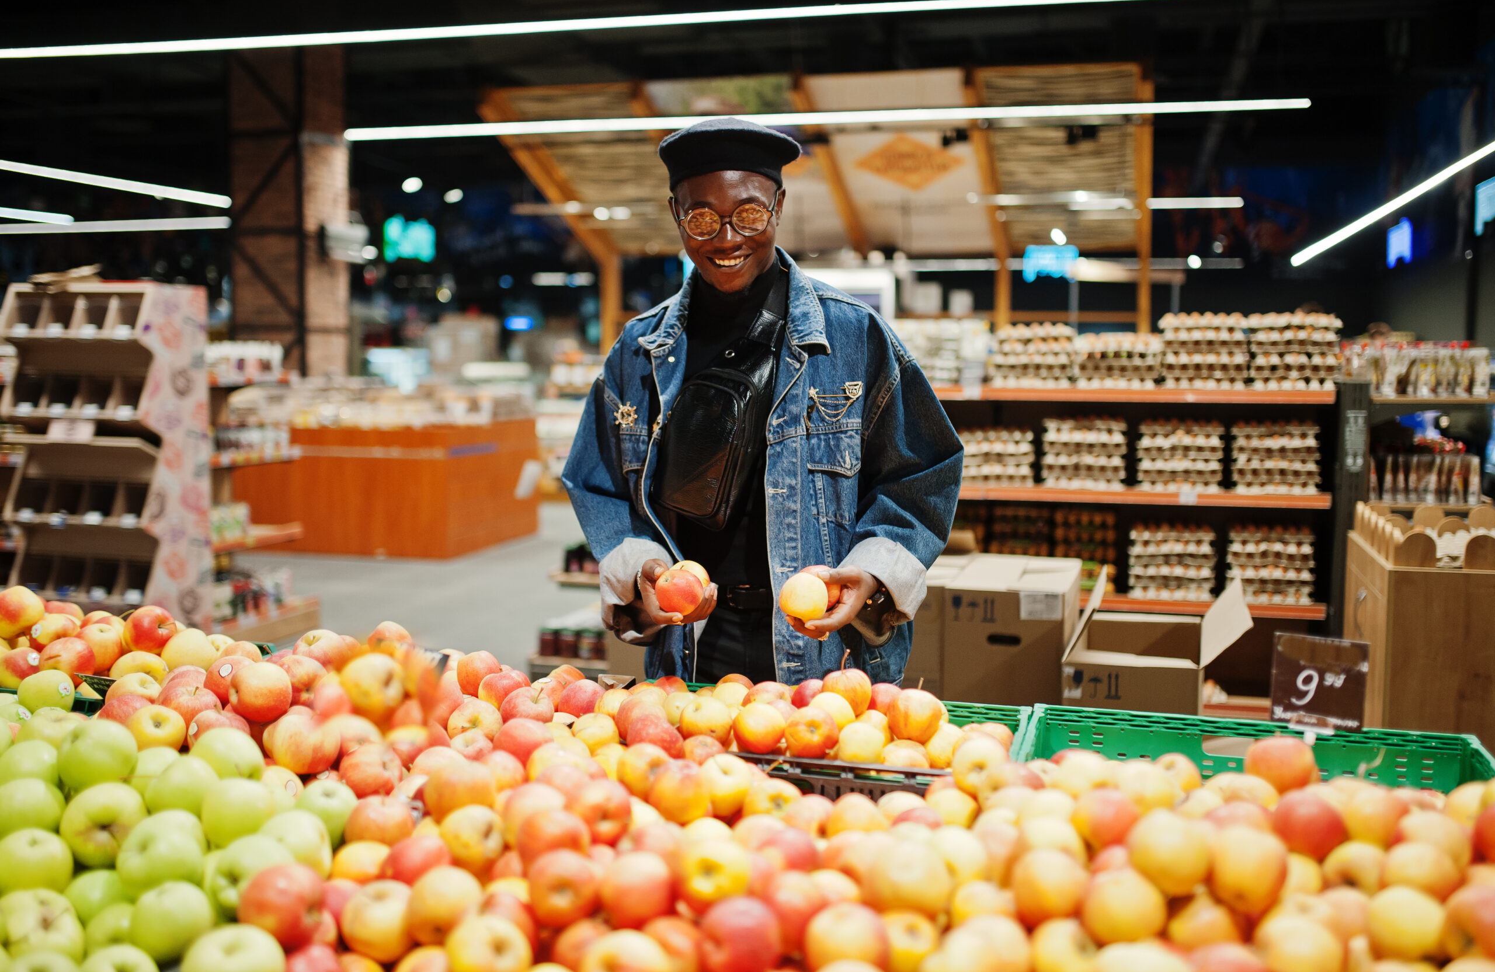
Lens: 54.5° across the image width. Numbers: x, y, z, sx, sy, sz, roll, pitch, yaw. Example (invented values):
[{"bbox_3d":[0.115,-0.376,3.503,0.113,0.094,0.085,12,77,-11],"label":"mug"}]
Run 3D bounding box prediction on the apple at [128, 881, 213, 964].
[{"bbox_3d":[-0.506,0.383,1.275,0.076,0.071,0.076,0,5,0],"label":"apple"}]

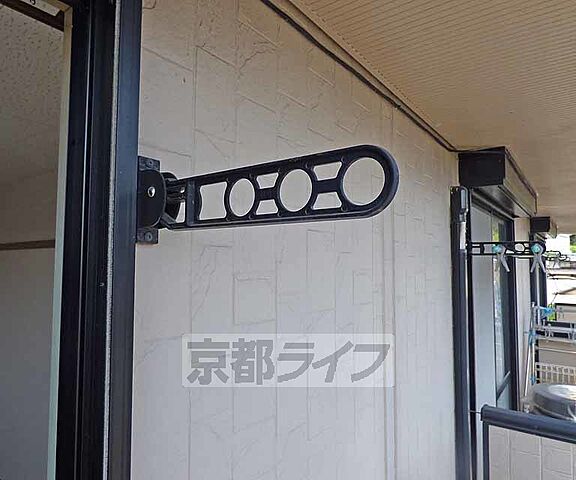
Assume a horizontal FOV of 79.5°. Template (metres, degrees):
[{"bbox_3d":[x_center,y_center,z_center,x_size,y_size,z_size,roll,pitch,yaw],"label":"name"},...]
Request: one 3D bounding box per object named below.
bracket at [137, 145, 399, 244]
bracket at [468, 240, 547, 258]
[{"bbox_3d":[-0.064,-0.061,0.488,0.451,0.150,0.040,-2,-3,37],"label":"bracket"},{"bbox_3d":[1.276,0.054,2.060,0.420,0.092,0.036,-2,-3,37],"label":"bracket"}]

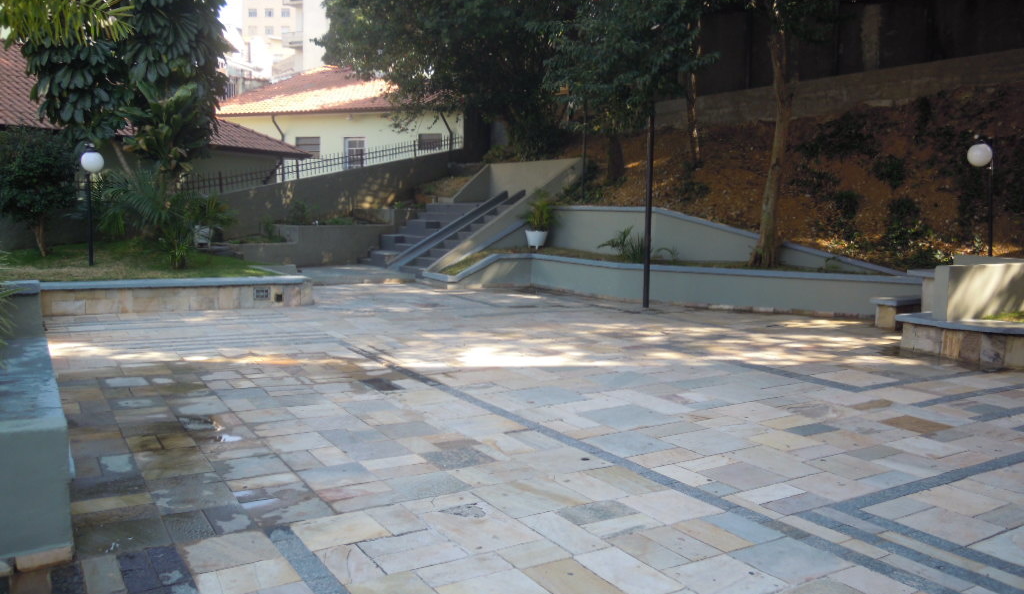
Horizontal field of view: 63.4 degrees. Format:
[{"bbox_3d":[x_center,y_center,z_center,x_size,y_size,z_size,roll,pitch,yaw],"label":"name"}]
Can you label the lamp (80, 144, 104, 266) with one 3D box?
[{"bbox_3d":[-8.154,-1.788,16.100,0.420,2.360,0.450,-3,7,-27],"label":"lamp"}]

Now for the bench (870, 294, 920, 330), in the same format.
[{"bbox_3d":[5.553,0.201,11.586,1.150,0.400,0.400,-4,7,-30],"label":"bench"}]

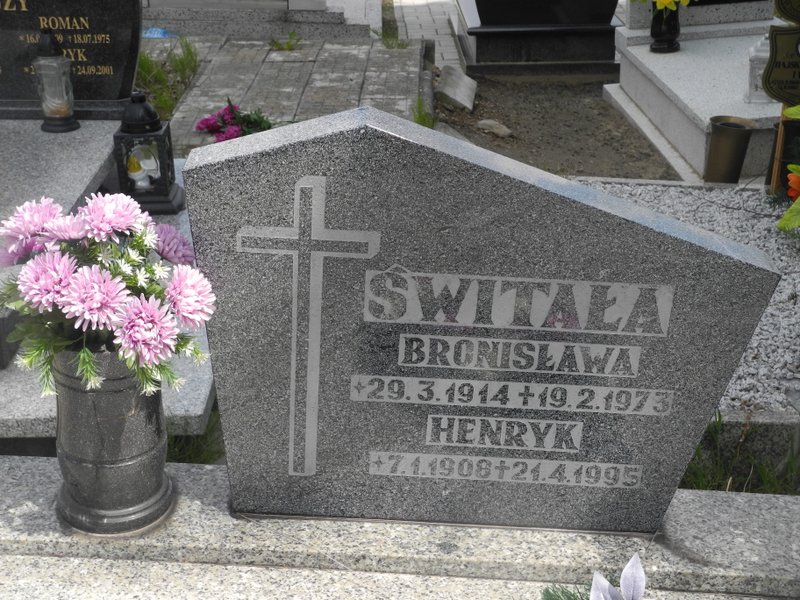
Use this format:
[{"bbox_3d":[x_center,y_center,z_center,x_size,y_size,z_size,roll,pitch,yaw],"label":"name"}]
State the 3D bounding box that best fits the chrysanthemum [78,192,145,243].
[{"bbox_3d":[-0.383,-0.110,1.687,0.088,0.055,0.088,20,30,25],"label":"chrysanthemum"}]

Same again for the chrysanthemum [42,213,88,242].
[{"bbox_3d":[-0.457,-0.098,1.747,0.078,0.048,0.078,-8,6,-17],"label":"chrysanthemum"}]

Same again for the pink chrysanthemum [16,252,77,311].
[{"bbox_3d":[-0.455,-0.024,1.637,0.081,0.055,0.081,15,67,30],"label":"pink chrysanthemum"}]

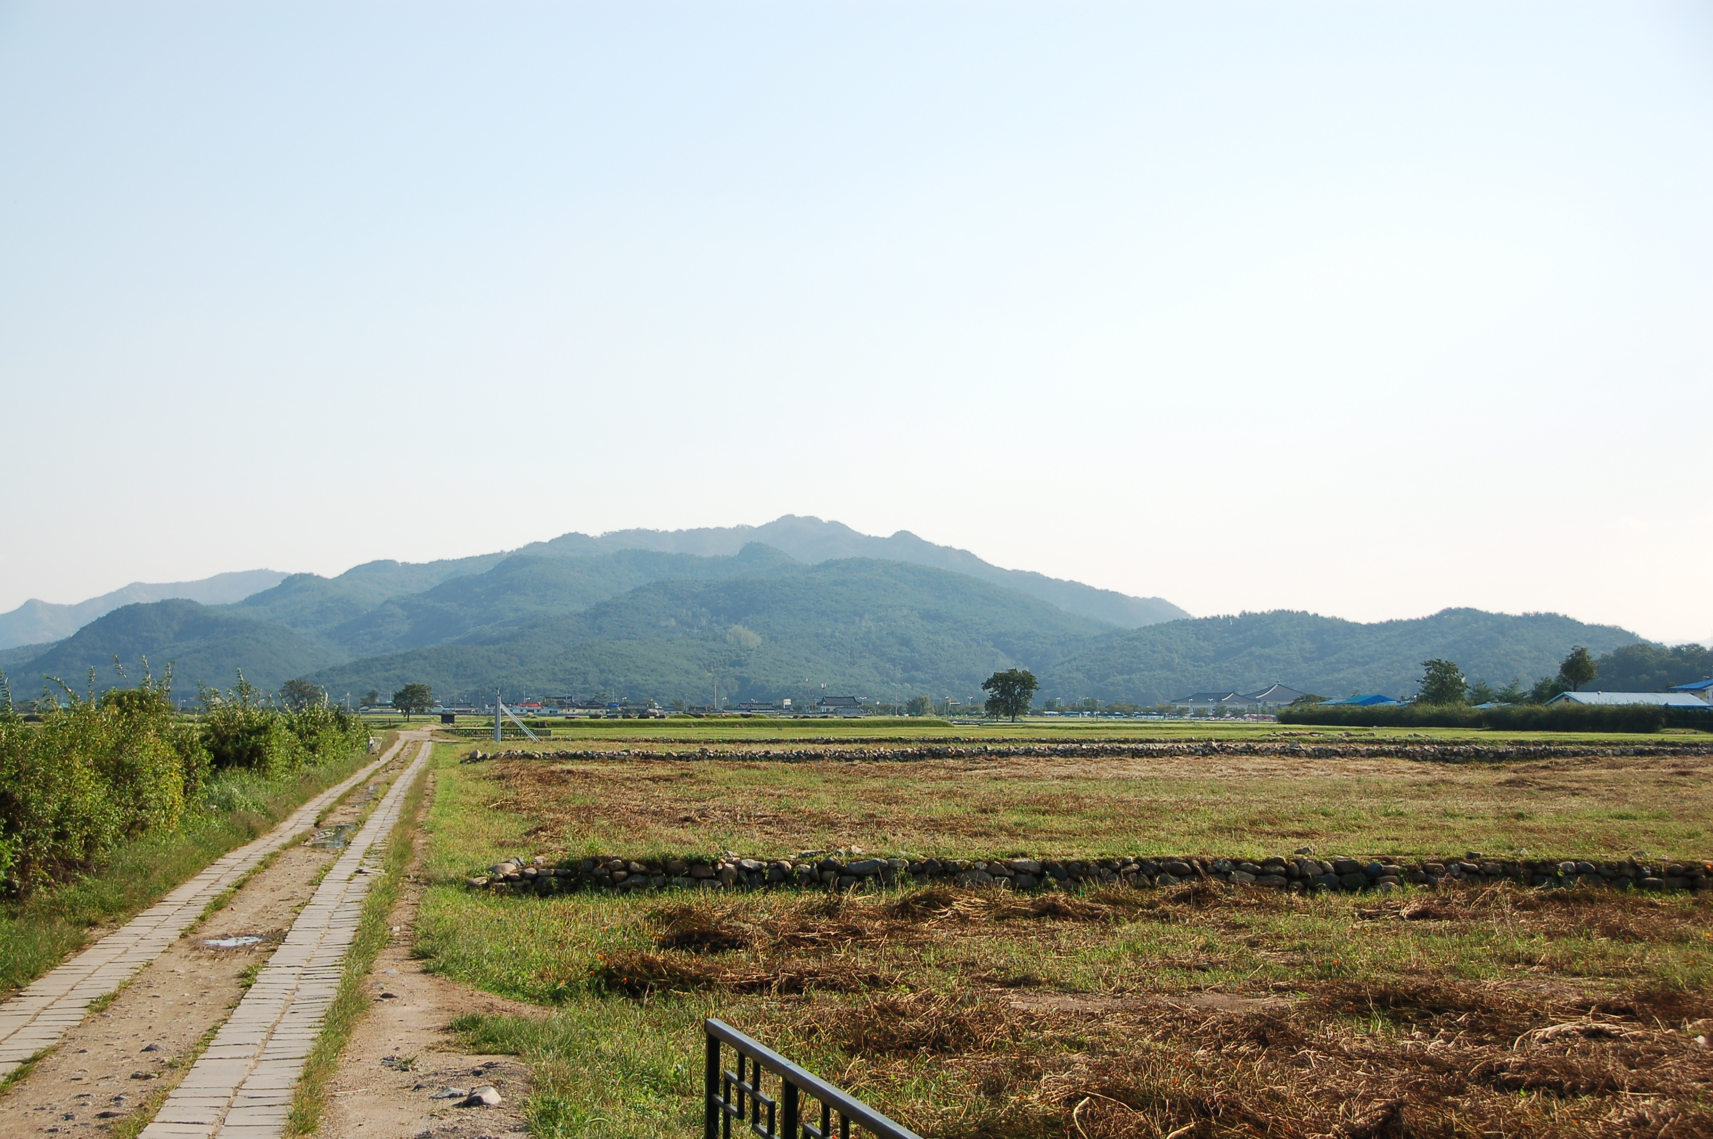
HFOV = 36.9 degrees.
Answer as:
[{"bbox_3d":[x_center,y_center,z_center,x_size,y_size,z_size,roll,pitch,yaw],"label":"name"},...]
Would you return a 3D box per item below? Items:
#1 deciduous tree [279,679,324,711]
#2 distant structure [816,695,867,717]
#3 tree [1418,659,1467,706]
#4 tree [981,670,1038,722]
[{"bbox_3d":[-97.362,22.518,450.000,7.742,6.568,7.400,0,-3,0],"label":"deciduous tree"},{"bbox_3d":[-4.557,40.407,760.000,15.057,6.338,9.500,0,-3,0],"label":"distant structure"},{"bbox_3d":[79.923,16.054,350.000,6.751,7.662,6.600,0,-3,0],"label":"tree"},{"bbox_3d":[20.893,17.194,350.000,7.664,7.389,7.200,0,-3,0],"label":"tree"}]

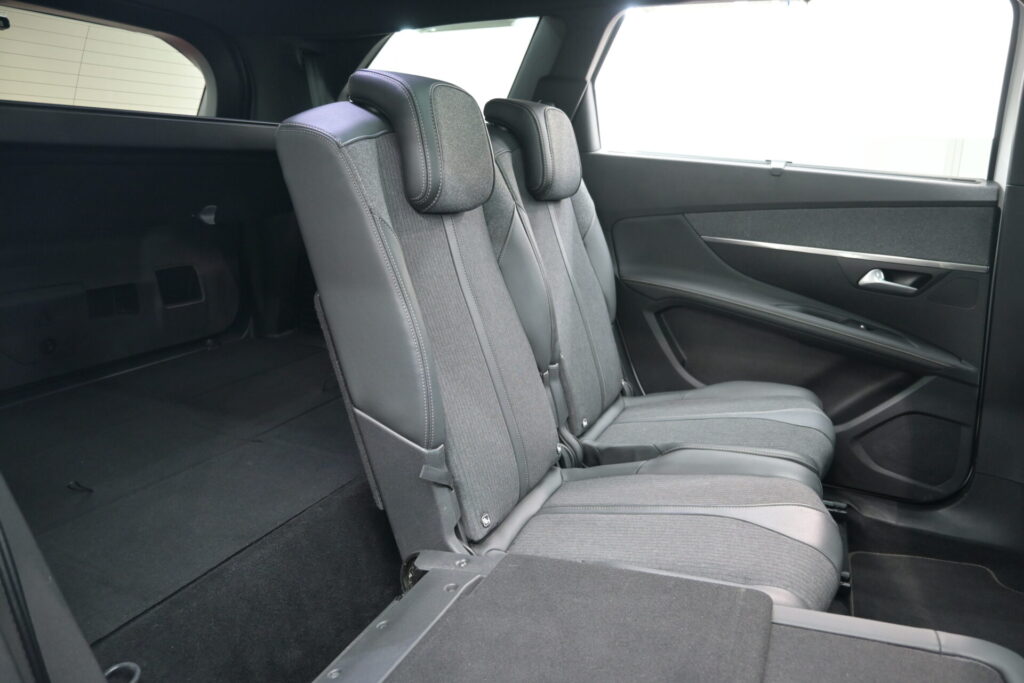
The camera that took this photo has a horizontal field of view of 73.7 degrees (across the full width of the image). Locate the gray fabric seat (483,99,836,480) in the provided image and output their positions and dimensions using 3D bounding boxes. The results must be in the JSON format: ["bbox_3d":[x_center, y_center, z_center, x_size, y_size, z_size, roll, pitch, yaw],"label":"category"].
[{"bbox_3d":[0.311,-0.109,1.404,0.730,0.770,0.440,6,15,24],"label":"gray fabric seat"}]

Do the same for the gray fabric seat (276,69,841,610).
[{"bbox_3d":[0.121,-0.010,1.008,0.730,0.770,0.440,6,15,24],"label":"gray fabric seat"}]

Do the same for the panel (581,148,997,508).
[{"bbox_3d":[0.587,-0.051,1.602,0.900,0.770,0.125,6,15,24],"label":"panel"}]

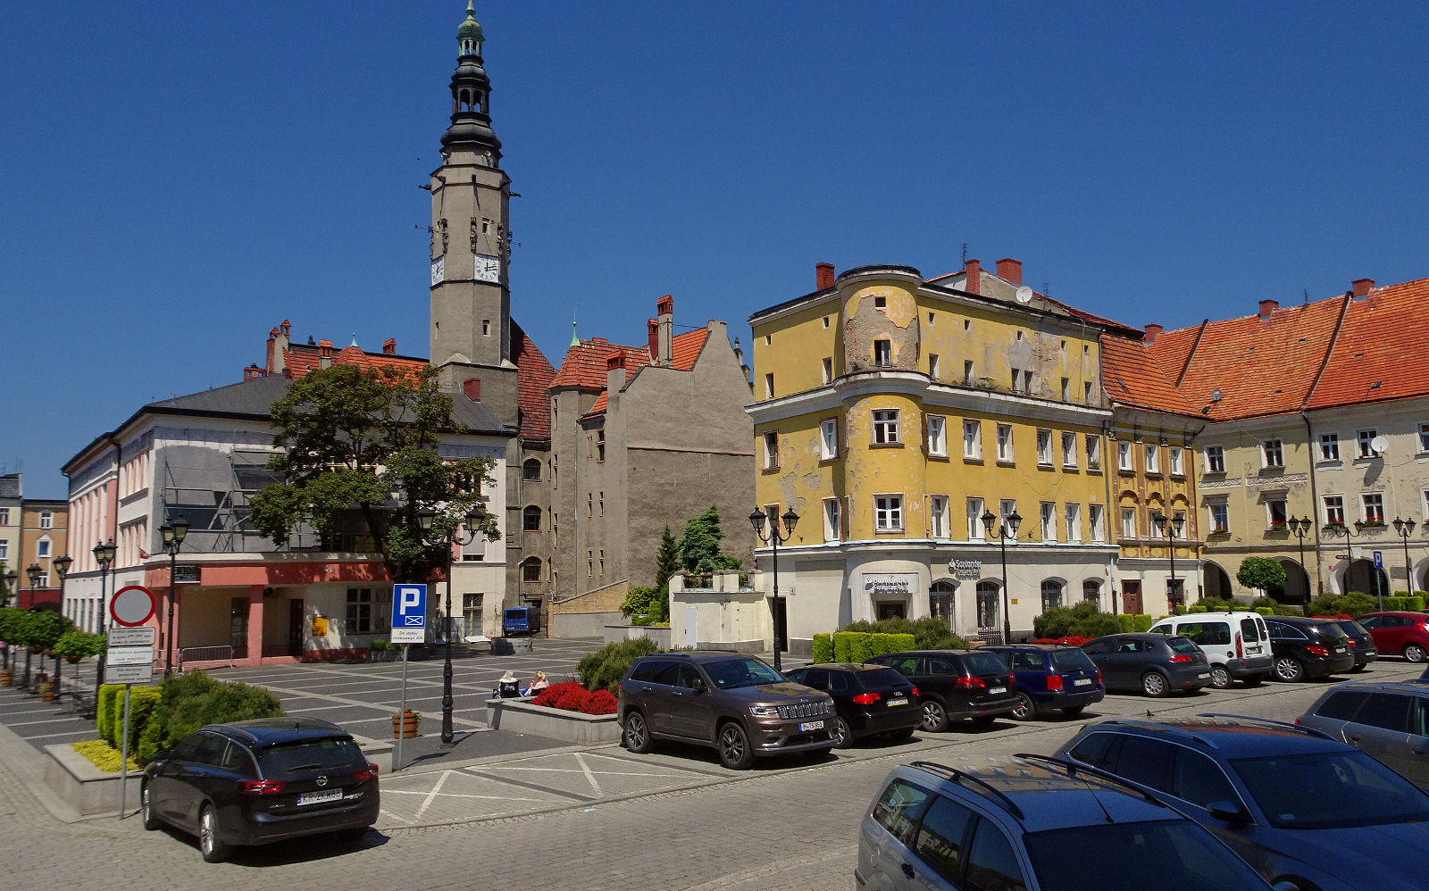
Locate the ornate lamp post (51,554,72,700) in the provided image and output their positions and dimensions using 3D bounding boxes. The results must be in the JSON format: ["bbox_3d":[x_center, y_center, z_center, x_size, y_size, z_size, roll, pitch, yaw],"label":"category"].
[{"bbox_3d":[-22.340,6.279,36.688,0.460,5.000,1.500,6,-10,-42],"label":"ornate lamp post"}]

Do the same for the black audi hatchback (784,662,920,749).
[{"bbox_3d":[2.489,5.191,21.866,1.765,1.423,4.286,3,-8,-27],"label":"black audi hatchback"}]

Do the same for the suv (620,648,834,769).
[{"bbox_3d":[0.119,4.874,20.109,1.943,1.780,4.828,5,-9,-38],"label":"suv"}]

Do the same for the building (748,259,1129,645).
[{"bbox_3d":[10.609,0.989,50.714,17.600,16.700,9.500,4,-9,-36],"label":"building"}]

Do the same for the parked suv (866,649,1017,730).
[{"bbox_3d":[4.434,5.334,23.653,1.830,1.520,4.750,4,-8,-35],"label":"parked suv"}]

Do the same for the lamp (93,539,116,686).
[{"bbox_3d":[-17.365,5.248,30.358,0.460,5.000,1.500,6,-10,-42],"label":"lamp"}]

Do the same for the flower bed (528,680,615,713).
[{"bbox_3d":[-2.716,5.639,24.238,2.100,0.550,3.700,5,-9,-37],"label":"flower bed"}]

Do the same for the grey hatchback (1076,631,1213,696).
[{"bbox_3d":[10.921,5.693,28.149,1.768,1.458,4.315,3,-8,-30],"label":"grey hatchback"}]

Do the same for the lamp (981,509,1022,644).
[{"bbox_3d":[9.311,4.601,34.178,1.580,5.150,0.480,4,-9,-36],"label":"lamp"}]

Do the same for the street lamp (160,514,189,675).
[{"bbox_3d":[-12.490,4.162,24.599,0.480,5.150,1.580,4,-9,-36],"label":"street lamp"}]

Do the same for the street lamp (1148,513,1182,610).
[{"bbox_3d":[15.573,4.751,36.463,1.500,5.000,0.460,4,-9,-35],"label":"street lamp"}]

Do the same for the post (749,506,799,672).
[{"bbox_3d":[1.727,4.261,29.498,1.580,5.150,0.480,4,-9,-36],"label":"post"}]

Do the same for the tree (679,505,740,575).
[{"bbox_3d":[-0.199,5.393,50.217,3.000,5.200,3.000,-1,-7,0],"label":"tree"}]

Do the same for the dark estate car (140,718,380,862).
[{"bbox_3d":[-6.282,4.491,14.562,1.860,1.500,4.950,4,-10,-41],"label":"dark estate car"}]

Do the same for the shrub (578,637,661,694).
[{"bbox_3d":[-2.168,5.501,27.026,2.400,1.400,2.300,5,-9,-37],"label":"shrub"}]

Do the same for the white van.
[{"bbox_3d":[13.074,5.571,29.416,1.672,1.830,4.035,3,-8,-29],"label":"white van"}]

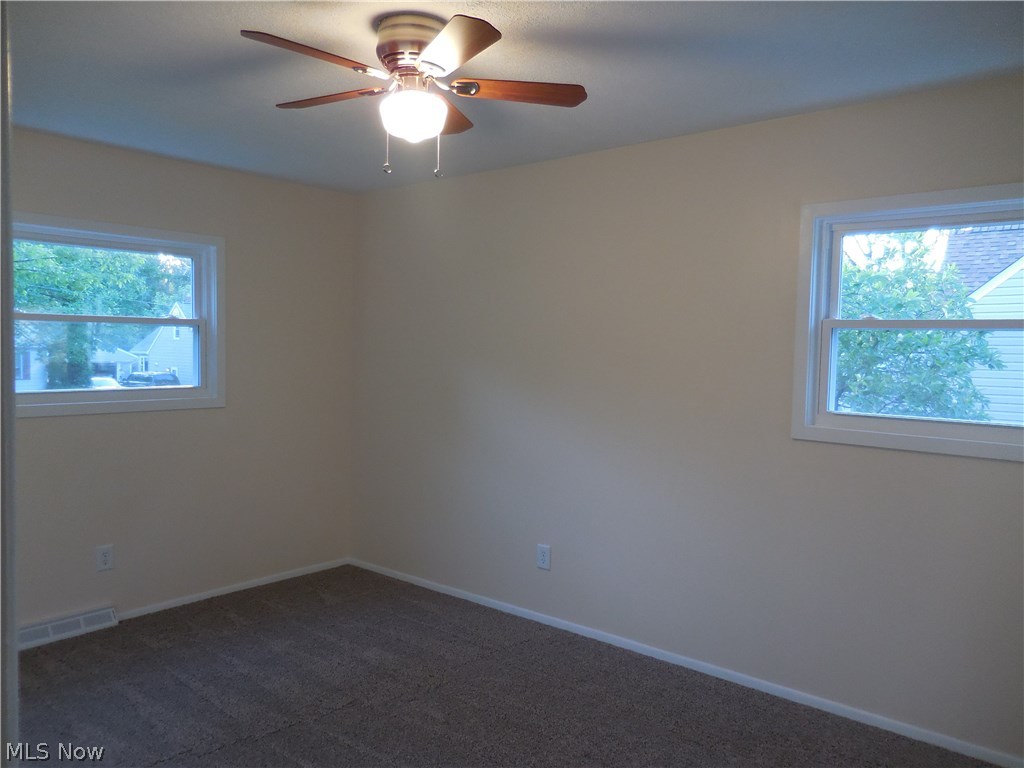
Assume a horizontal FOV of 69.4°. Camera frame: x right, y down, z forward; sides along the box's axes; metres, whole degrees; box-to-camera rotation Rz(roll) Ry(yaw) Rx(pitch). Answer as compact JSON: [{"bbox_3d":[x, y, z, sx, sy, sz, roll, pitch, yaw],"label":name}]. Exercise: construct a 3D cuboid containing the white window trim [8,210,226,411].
[{"bbox_3d":[-2.026,-0.326,3.657,0.101,0.941,1.262,3,3,40],"label":"white window trim"}]

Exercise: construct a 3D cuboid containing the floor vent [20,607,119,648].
[{"bbox_3d":[-2.135,1.160,3.534,0.054,0.106,0.478,3,3,40],"label":"floor vent"}]

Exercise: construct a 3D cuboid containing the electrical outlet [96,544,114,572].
[{"bbox_3d":[-2.024,0.867,3.682,0.010,0.120,0.076,3,3,40],"label":"electrical outlet"}]

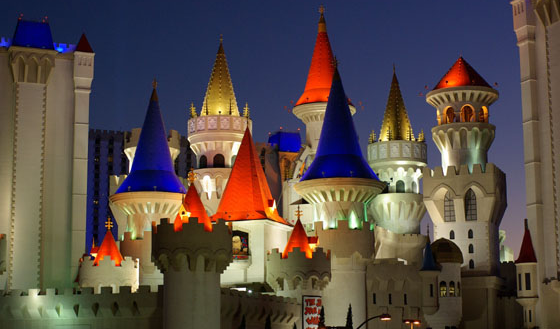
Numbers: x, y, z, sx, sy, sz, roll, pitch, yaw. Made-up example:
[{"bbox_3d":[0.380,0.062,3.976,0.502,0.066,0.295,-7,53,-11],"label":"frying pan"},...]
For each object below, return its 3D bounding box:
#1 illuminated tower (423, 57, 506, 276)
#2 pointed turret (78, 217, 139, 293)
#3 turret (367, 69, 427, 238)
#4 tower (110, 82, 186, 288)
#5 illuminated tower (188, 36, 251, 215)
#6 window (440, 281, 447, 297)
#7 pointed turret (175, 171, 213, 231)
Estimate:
[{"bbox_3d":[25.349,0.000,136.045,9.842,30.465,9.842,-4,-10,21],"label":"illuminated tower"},{"bbox_3d":[-21.306,11.185,124.005,7.476,9.458,7.476,1,-9,-10],"label":"pointed turret"},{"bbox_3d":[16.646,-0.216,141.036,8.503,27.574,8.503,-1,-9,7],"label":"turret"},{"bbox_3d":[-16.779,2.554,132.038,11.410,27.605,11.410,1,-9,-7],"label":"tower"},{"bbox_3d":[-8.816,-5.734,145.033,9.327,26.754,9.327,0,-9,-3],"label":"illuminated tower"},{"bbox_3d":[20.700,15.698,126.000,0.760,2.011,0.304,-3,-10,17],"label":"window"},{"bbox_3d":[-8.692,3.853,100.002,3.818,6.173,3.818,1,-9,-5],"label":"pointed turret"}]

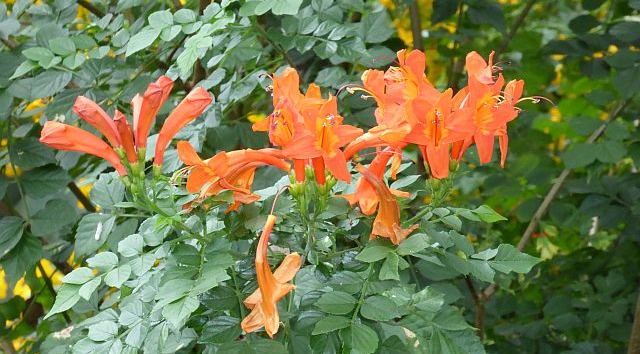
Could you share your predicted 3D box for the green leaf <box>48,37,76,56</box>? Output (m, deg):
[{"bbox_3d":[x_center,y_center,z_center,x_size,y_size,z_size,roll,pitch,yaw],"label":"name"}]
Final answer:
[{"bbox_3d":[-0.161,-0.082,1.850,0.020,0.006,0.015,6,53,12],"label":"green leaf"}]

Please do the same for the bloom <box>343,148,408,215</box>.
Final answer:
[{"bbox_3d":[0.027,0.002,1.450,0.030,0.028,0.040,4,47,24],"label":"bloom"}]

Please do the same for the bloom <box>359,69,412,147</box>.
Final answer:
[{"bbox_3d":[0.036,-0.038,1.630,0.033,0.040,0.036,4,7,37],"label":"bloom"}]

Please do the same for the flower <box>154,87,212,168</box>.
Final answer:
[{"bbox_3d":[-0.072,-0.026,1.550,0.017,0.049,0.011,35,6,0],"label":"flower"}]

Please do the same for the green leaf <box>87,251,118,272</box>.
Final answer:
[{"bbox_3d":[-0.107,0.041,1.450,0.016,0.004,0.014,5,44,-9],"label":"green leaf"}]

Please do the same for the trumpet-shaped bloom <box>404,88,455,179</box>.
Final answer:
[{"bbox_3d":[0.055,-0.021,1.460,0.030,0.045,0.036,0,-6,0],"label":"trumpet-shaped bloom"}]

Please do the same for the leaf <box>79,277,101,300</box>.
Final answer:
[{"bbox_3d":[-0.112,0.054,1.440,0.010,0.004,0.015,17,60,47],"label":"leaf"}]

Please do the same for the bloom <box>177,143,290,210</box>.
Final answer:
[{"bbox_3d":[-0.046,0.000,1.580,0.057,0.037,0.038,-2,6,-18],"label":"bloom"}]

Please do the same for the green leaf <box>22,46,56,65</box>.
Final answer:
[{"bbox_3d":[-0.147,-0.064,1.550,0.017,0.004,0.014,7,40,-9],"label":"green leaf"}]

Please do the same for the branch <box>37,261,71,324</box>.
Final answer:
[{"bbox_3d":[-0.162,0.070,1.800,0.004,0.041,0.004,-27,0,0],"label":"branch"}]

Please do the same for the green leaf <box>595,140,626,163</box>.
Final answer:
[{"bbox_3d":[0.172,-0.015,1.750,0.020,0.014,0.004,27,-27,6],"label":"green leaf"}]

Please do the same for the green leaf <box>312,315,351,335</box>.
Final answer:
[{"bbox_3d":[0.005,0.071,1.420,0.019,0.004,0.012,-20,44,-14],"label":"green leaf"}]

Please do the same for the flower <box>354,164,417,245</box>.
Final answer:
[{"bbox_3d":[0.036,0.015,1.610,0.031,0.043,0.032,15,3,1],"label":"flower"}]

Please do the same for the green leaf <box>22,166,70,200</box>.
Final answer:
[{"bbox_3d":[-0.169,0.003,1.820,0.035,0.025,0.007,6,-31,-3],"label":"green leaf"}]

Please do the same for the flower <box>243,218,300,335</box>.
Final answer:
[{"bbox_3d":[-0.026,0.052,1.570,0.031,0.066,0.032,-2,3,0],"label":"flower"}]

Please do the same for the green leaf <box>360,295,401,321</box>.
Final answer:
[{"bbox_3d":[0.036,0.076,1.700,0.023,0.005,0.016,24,57,9],"label":"green leaf"}]

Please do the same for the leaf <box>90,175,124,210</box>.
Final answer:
[{"bbox_3d":[-0.115,0.008,1.600,0.018,0.020,0.010,-12,-17,-4],"label":"leaf"}]

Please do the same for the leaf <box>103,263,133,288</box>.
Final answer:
[{"bbox_3d":[-0.108,0.053,1.580,0.019,0.005,0.014,-37,57,-19],"label":"leaf"}]

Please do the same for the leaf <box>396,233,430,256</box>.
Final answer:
[{"bbox_3d":[0.049,0.035,1.540,0.019,0.008,0.009,-20,56,-14],"label":"leaf"}]

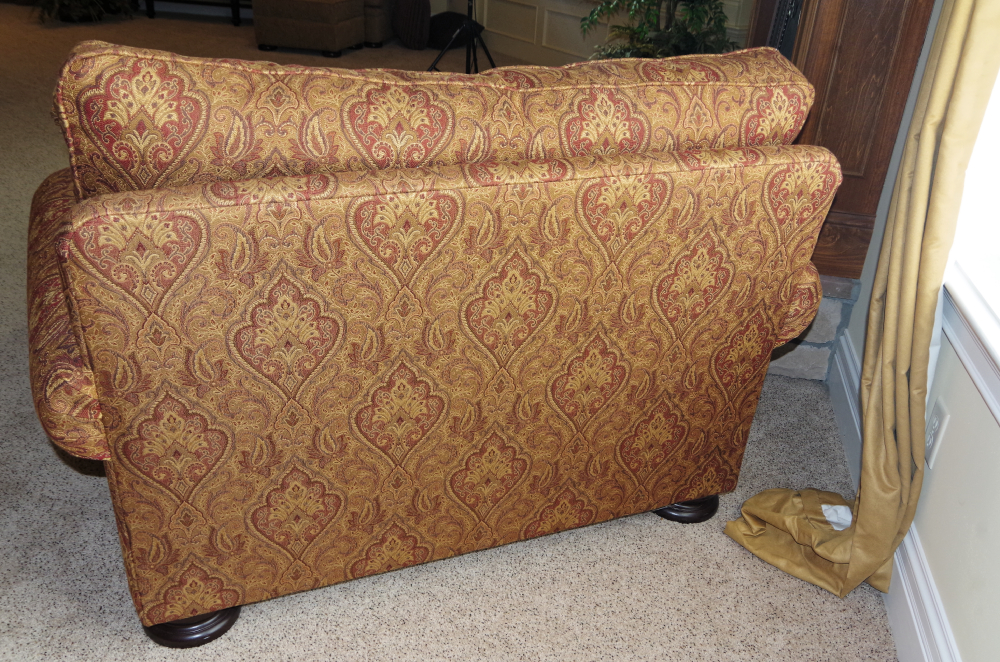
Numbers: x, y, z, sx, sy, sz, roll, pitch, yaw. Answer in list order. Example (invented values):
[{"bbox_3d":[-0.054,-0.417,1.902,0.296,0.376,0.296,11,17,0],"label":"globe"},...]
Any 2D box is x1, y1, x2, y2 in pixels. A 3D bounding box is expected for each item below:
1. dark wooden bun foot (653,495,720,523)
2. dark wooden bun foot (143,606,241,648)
[{"bbox_3d":[0.401,0.359,1.892,0.162,0.082,0.162,-8,28,-21],"label":"dark wooden bun foot"},{"bbox_3d":[-0.543,0.486,1.515,0.162,0.082,0.162,-8,28,-21],"label":"dark wooden bun foot"}]

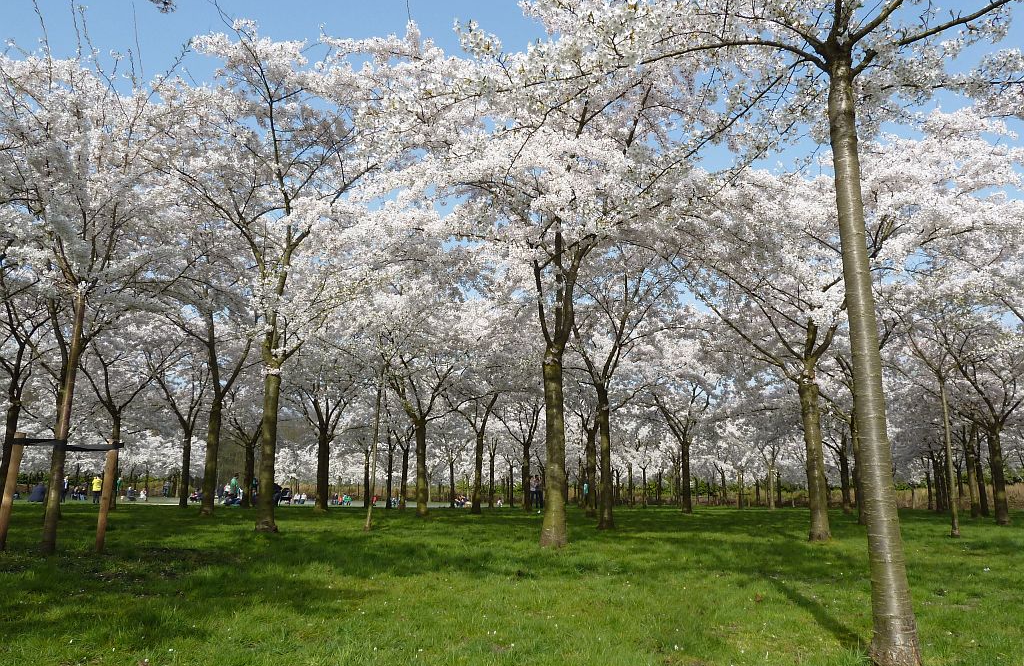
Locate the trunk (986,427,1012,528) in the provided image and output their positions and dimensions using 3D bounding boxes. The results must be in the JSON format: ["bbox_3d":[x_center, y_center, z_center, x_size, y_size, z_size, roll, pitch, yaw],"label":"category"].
[{"bbox_3d":[14.006,4.112,21.315,0.370,2.760,0.370,-7,-14,32],"label":"trunk"}]

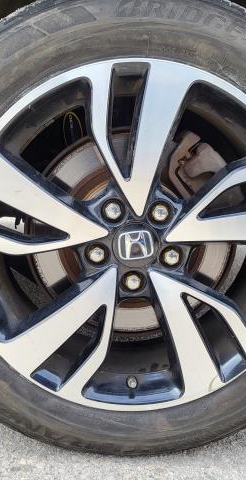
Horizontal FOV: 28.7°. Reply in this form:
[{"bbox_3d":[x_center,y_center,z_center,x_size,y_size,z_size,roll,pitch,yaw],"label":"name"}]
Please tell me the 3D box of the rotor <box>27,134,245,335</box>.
[{"bbox_3d":[0.015,-0.004,0.730,0.314,0.314,0.050,0,12,-3],"label":"rotor"}]

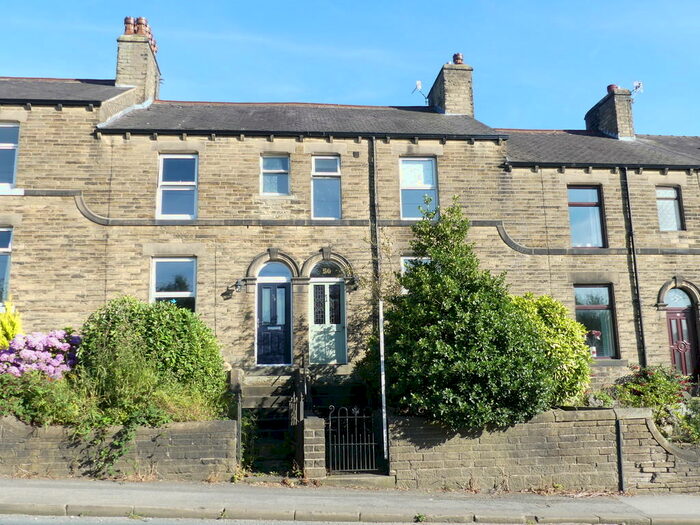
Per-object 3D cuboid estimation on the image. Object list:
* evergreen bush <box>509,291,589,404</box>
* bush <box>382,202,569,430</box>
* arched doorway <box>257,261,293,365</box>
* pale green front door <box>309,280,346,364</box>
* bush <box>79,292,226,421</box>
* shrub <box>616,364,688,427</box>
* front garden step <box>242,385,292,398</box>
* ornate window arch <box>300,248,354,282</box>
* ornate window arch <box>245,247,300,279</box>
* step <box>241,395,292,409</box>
[{"bbox_3d":[4.027,1.859,12.555,1.640,2.371,1.800,0,-11,-5],"label":"evergreen bush"},{"bbox_3d":[2.365,0.963,11.665,3.415,4.267,3.000,0,-11,-5],"label":"bush"},{"bbox_3d":[-1.832,1.207,14.805,0.849,2.508,0.250,0,-11,-5],"label":"arched doorway"},{"bbox_3d":[-0.560,1.465,14.946,0.908,2.050,0.080,0,-11,-5],"label":"pale green front door"},{"bbox_3d":[-3.466,1.719,10.818,2.494,2.185,2.300,0,-11,-5],"label":"bush"},{"bbox_3d":[6.004,2.671,12.058,1.352,1.245,1.200,0,-11,-5],"label":"shrub"},{"bbox_3d":[-1.787,2.819,13.229,1.151,0.229,0.350,0,-11,-5],"label":"front garden step"},{"bbox_3d":[-0.562,0.024,15.017,1.318,0.814,0.200,0,-11,-5],"label":"ornate window arch"},{"bbox_3d":[-1.896,-0.001,14.908,1.351,0.758,0.200,0,-11,-5],"label":"ornate window arch"},{"bbox_3d":[-1.742,2.964,12.899,1.122,0.231,0.350,0,-11,-5],"label":"step"}]

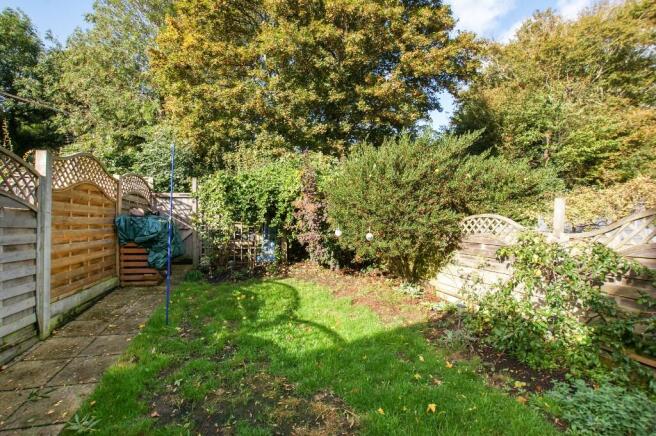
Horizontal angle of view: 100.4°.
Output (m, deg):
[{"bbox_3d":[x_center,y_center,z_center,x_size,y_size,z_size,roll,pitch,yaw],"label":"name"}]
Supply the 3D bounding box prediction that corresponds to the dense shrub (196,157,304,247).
[{"bbox_3d":[-1.880,-0.410,6.400,2.250,1.950,1.300,0,1,-12],"label":"dense shrub"}]

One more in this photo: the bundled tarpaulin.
[{"bbox_3d":[-3.080,0.400,4.860,0.950,0.920,0.850,0,1,-20],"label":"bundled tarpaulin"}]

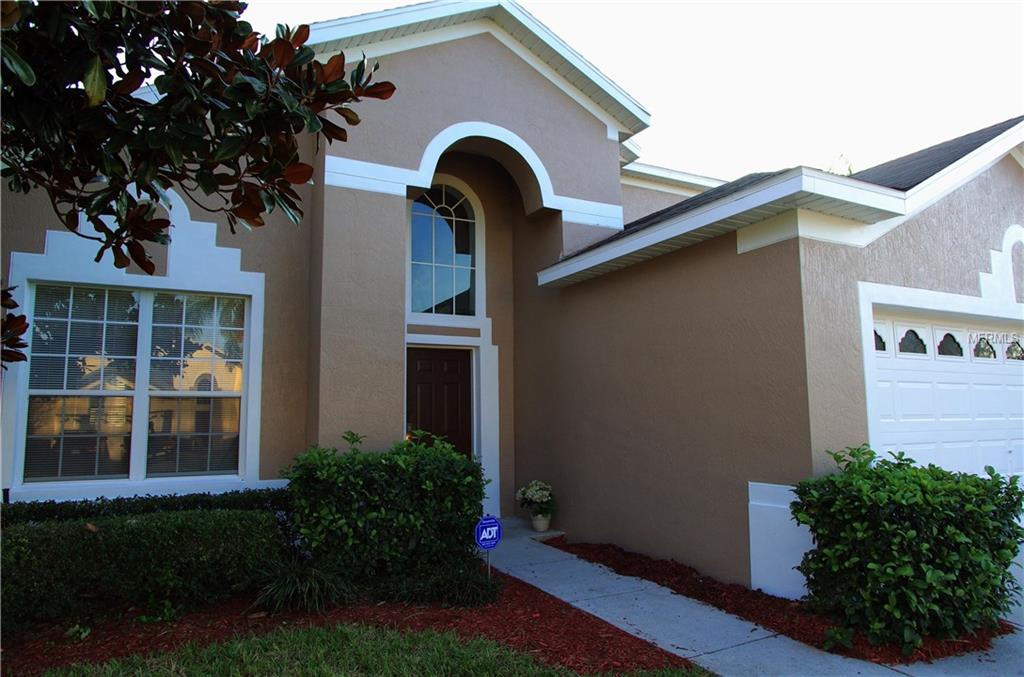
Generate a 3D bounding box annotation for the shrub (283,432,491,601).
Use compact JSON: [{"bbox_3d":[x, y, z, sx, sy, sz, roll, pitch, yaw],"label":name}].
[{"bbox_3d":[-1.091,1.413,5.304,1.562,1.179,0.978,3,-7,-27],"label":"shrub"}]

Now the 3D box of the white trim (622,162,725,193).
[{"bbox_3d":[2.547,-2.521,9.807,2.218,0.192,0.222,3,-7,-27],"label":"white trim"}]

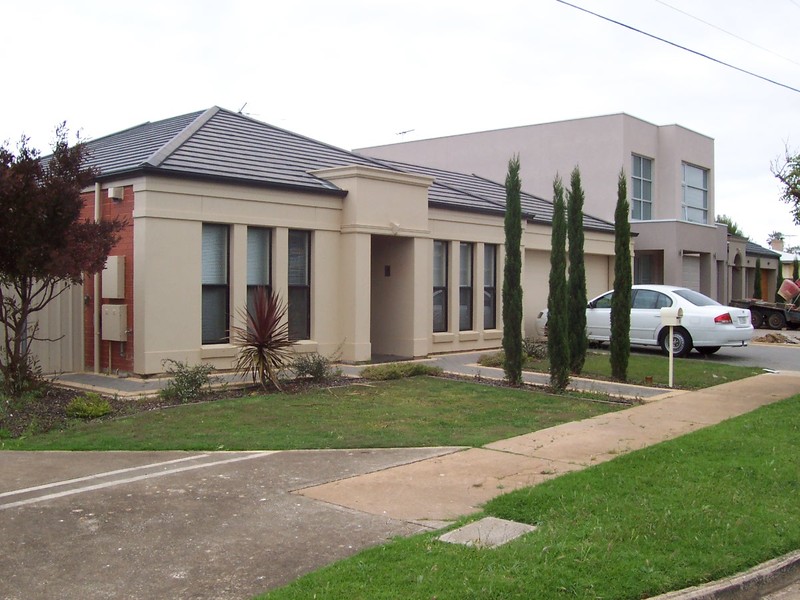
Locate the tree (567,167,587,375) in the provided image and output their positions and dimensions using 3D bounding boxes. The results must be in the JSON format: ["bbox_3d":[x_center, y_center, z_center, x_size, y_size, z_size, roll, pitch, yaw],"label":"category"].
[{"bbox_3d":[2.907,-0.491,13.984,0.350,3.380,0.350,0,1,0],"label":"tree"}]

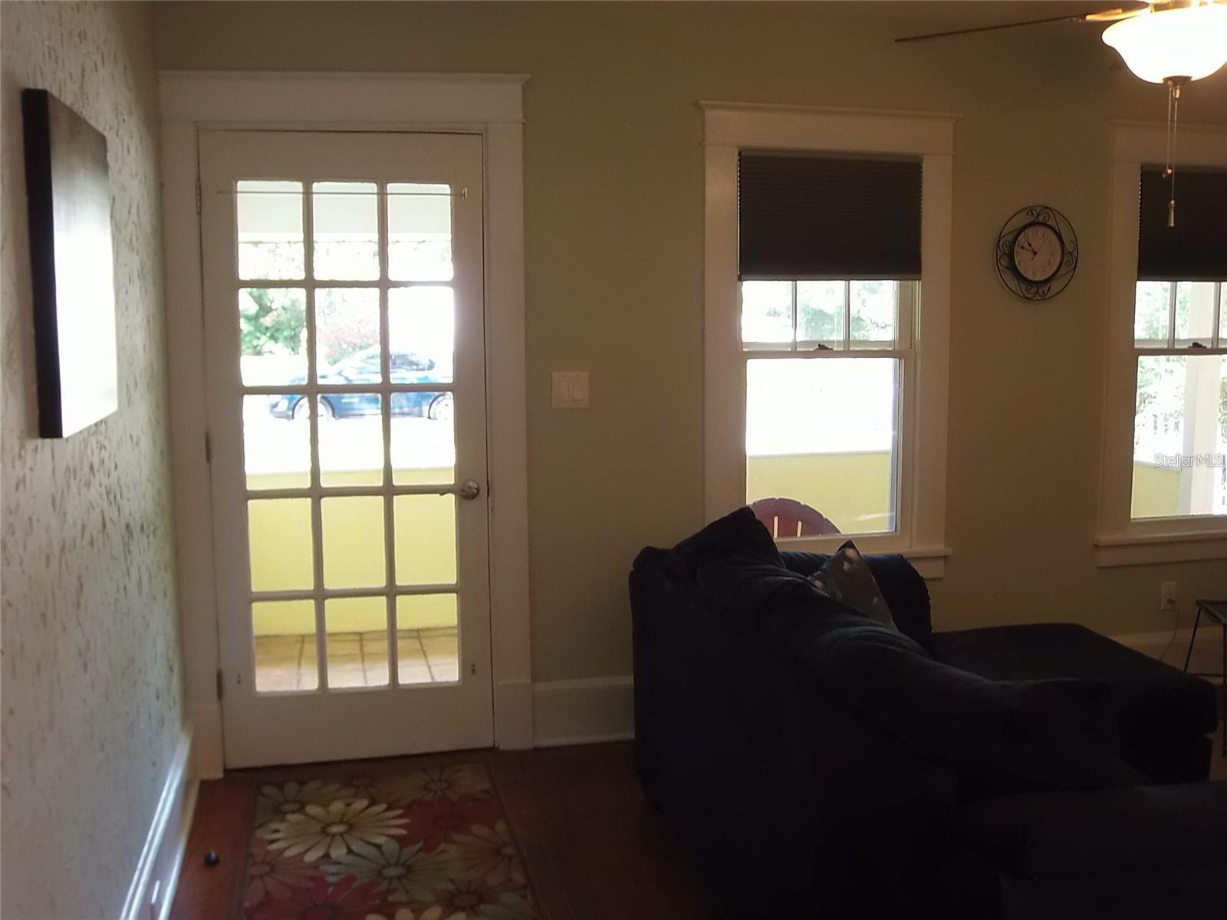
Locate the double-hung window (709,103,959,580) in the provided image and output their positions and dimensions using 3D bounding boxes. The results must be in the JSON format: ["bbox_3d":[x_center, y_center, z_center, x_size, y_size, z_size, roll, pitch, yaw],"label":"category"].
[{"bbox_3d":[0.744,-0.378,4.084,0.906,1.648,0.090,-2,6,-11],"label":"double-hung window"}]

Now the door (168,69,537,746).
[{"bbox_3d":[-0.828,-0.103,3.807,1.106,2.233,0.080,-2,6,-11],"label":"door"}]

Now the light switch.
[{"bbox_3d":[-0.143,-0.233,3.911,0.122,0.122,0.013,-2,6,-11],"label":"light switch"}]

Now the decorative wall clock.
[{"bbox_3d":[1.514,-0.736,4.163,0.328,0.335,0.045,-2,6,-11],"label":"decorative wall clock"}]

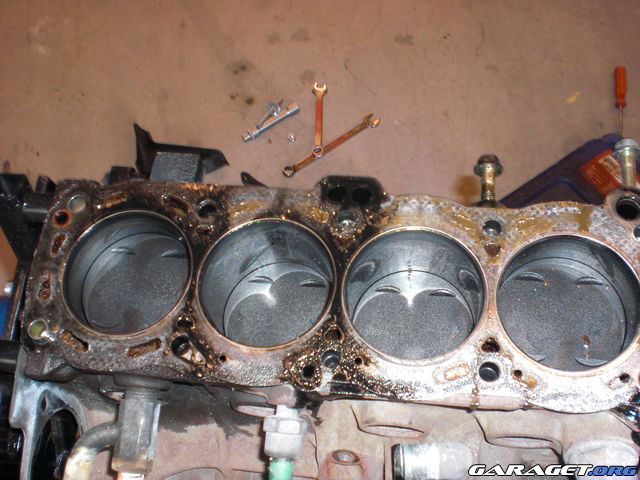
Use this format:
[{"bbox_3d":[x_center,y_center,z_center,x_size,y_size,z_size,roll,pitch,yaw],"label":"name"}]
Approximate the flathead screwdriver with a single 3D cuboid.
[{"bbox_3d":[0.432,-0.195,1.010,0.018,0.018,0.135,7,66,9],"label":"flathead screwdriver"}]

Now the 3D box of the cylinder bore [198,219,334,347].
[{"bbox_3d":[-0.030,0.042,0.479,0.086,0.078,0.086,3,66,7],"label":"cylinder bore"}]

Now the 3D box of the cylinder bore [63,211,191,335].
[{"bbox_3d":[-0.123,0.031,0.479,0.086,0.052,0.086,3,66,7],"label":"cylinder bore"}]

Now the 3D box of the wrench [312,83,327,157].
[{"bbox_3d":[-0.002,-0.180,1.047,0.022,0.009,0.134,-1,65,5],"label":"wrench"}]

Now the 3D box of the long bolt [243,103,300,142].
[{"bbox_3d":[-0.074,-0.181,1.088,0.099,0.013,0.013,-31,67,-8],"label":"long bolt"}]

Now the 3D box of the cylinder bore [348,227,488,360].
[{"bbox_3d":[0.062,0.047,0.467,0.086,0.078,0.086,3,66,7],"label":"cylinder bore"}]

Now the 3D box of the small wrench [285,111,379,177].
[{"bbox_3d":[0.016,-0.140,1.030,0.165,0.008,0.026,-34,67,-10],"label":"small wrench"}]

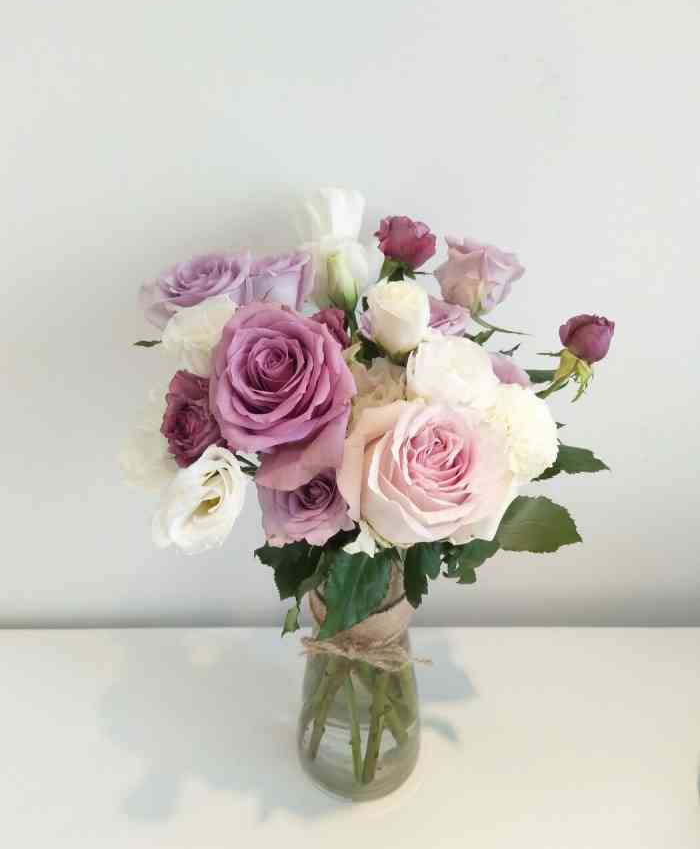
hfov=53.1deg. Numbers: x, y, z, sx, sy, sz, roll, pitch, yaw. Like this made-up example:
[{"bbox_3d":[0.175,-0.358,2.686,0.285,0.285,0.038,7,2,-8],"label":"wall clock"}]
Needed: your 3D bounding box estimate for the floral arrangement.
[{"bbox_3d":[0.002,0.000,0.429,0.311,0.272,0.260,0,21,0],"label":"floral arrangement"}]

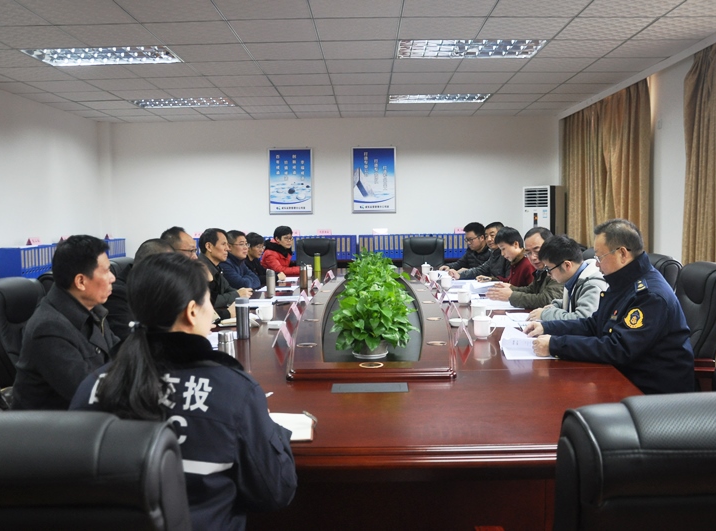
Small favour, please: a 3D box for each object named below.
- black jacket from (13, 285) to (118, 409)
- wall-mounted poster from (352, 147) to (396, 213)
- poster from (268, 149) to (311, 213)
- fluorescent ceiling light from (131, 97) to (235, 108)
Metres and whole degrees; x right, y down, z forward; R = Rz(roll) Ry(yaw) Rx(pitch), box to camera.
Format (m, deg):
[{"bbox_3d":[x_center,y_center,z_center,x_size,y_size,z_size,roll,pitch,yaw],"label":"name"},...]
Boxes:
[{"bbox_3d":[-0.899,0.366,2.176,0.540,0.620,0.480,-1,5,-5],"label":"black jacket"},{"bbox_3d":[0.234,-1.219,8.491,0.610,0.910,0.030,-1,5,1],"label":"wall-mounted poster"},{"bbox_3d":[-0.931,-1.168,8.358,0.610,0.920,0.030,0,5,1],"label":"poster"},{"bbox_3d":[-2.055,-1.950,7.133,1.190,0.080,0.560,-1,5,1],"label":"fluorescent ceiling light"}]

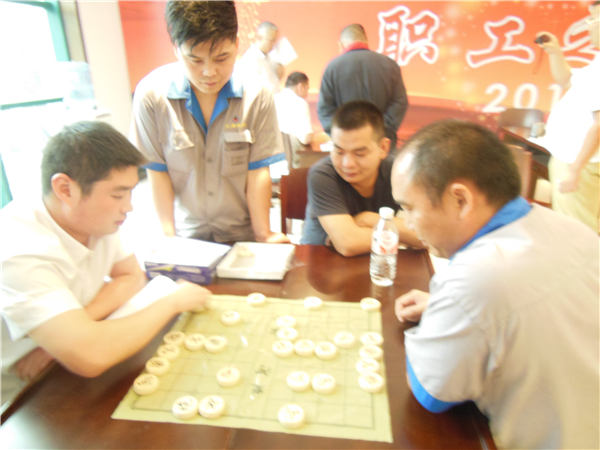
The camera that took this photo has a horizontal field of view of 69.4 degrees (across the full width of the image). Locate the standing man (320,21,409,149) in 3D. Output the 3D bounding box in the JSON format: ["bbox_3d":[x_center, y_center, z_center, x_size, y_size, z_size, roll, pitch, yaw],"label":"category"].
[{"bbox_3d":[0.390,-0.475,2.938,0.540,1.620,0.380,-2,22,-1],"label":"standing man"}]

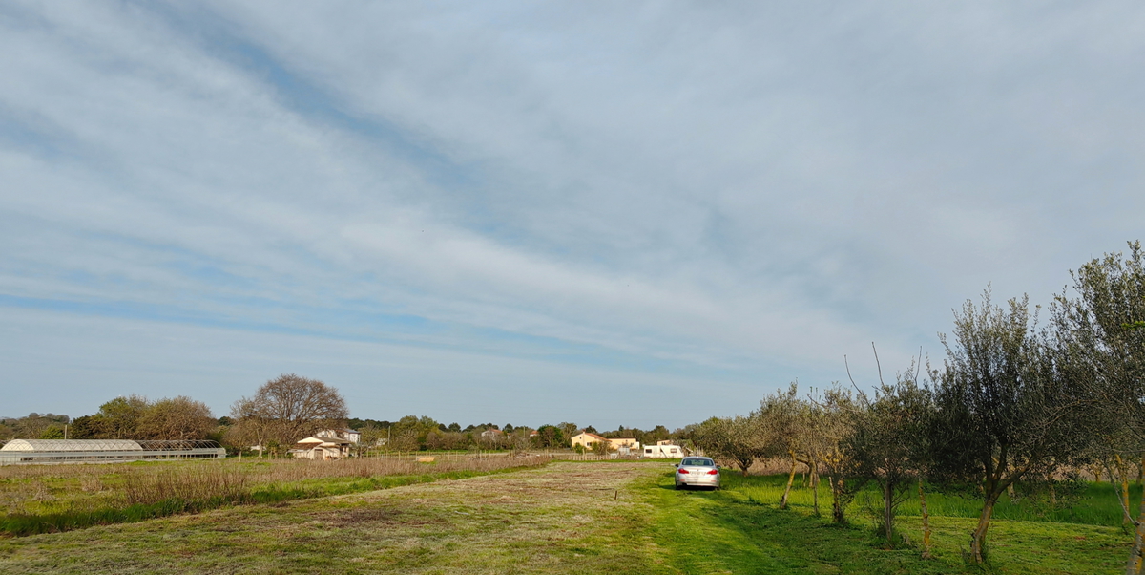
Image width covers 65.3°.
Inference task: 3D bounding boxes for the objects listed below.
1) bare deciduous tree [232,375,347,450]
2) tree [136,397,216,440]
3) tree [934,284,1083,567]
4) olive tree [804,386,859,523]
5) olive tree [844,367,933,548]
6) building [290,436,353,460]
[{"bbox_3d":[-59.187,26.817,186.216,23.000,17.610,20.000,3,-11,-17],"label":"bare deciduous tree"},{"bbox_3d":[-77.642,27.511,174.906,15.000,12.160,13.000,5,-11,-23],"label":"tree"},{"bbox_3d":[6.577,2.051,13.486,2.200,4.070,2.200,-5,-11,25],"label":"tree"},{"bbox_3d":[6.130,3.883,20.977,1.550,3.160,1.600,-3,-11,16],"label":"olive tree"},{"bbox_3d":[5.785,3.080,16.334,1.700,3.070,1.750,-4,-11,19],"label":"olive tree"},{"bbox_3d":[-44.992,28.845,160.428,9.000,4.320,8.600,-1,-10,7],"label":"building"}]

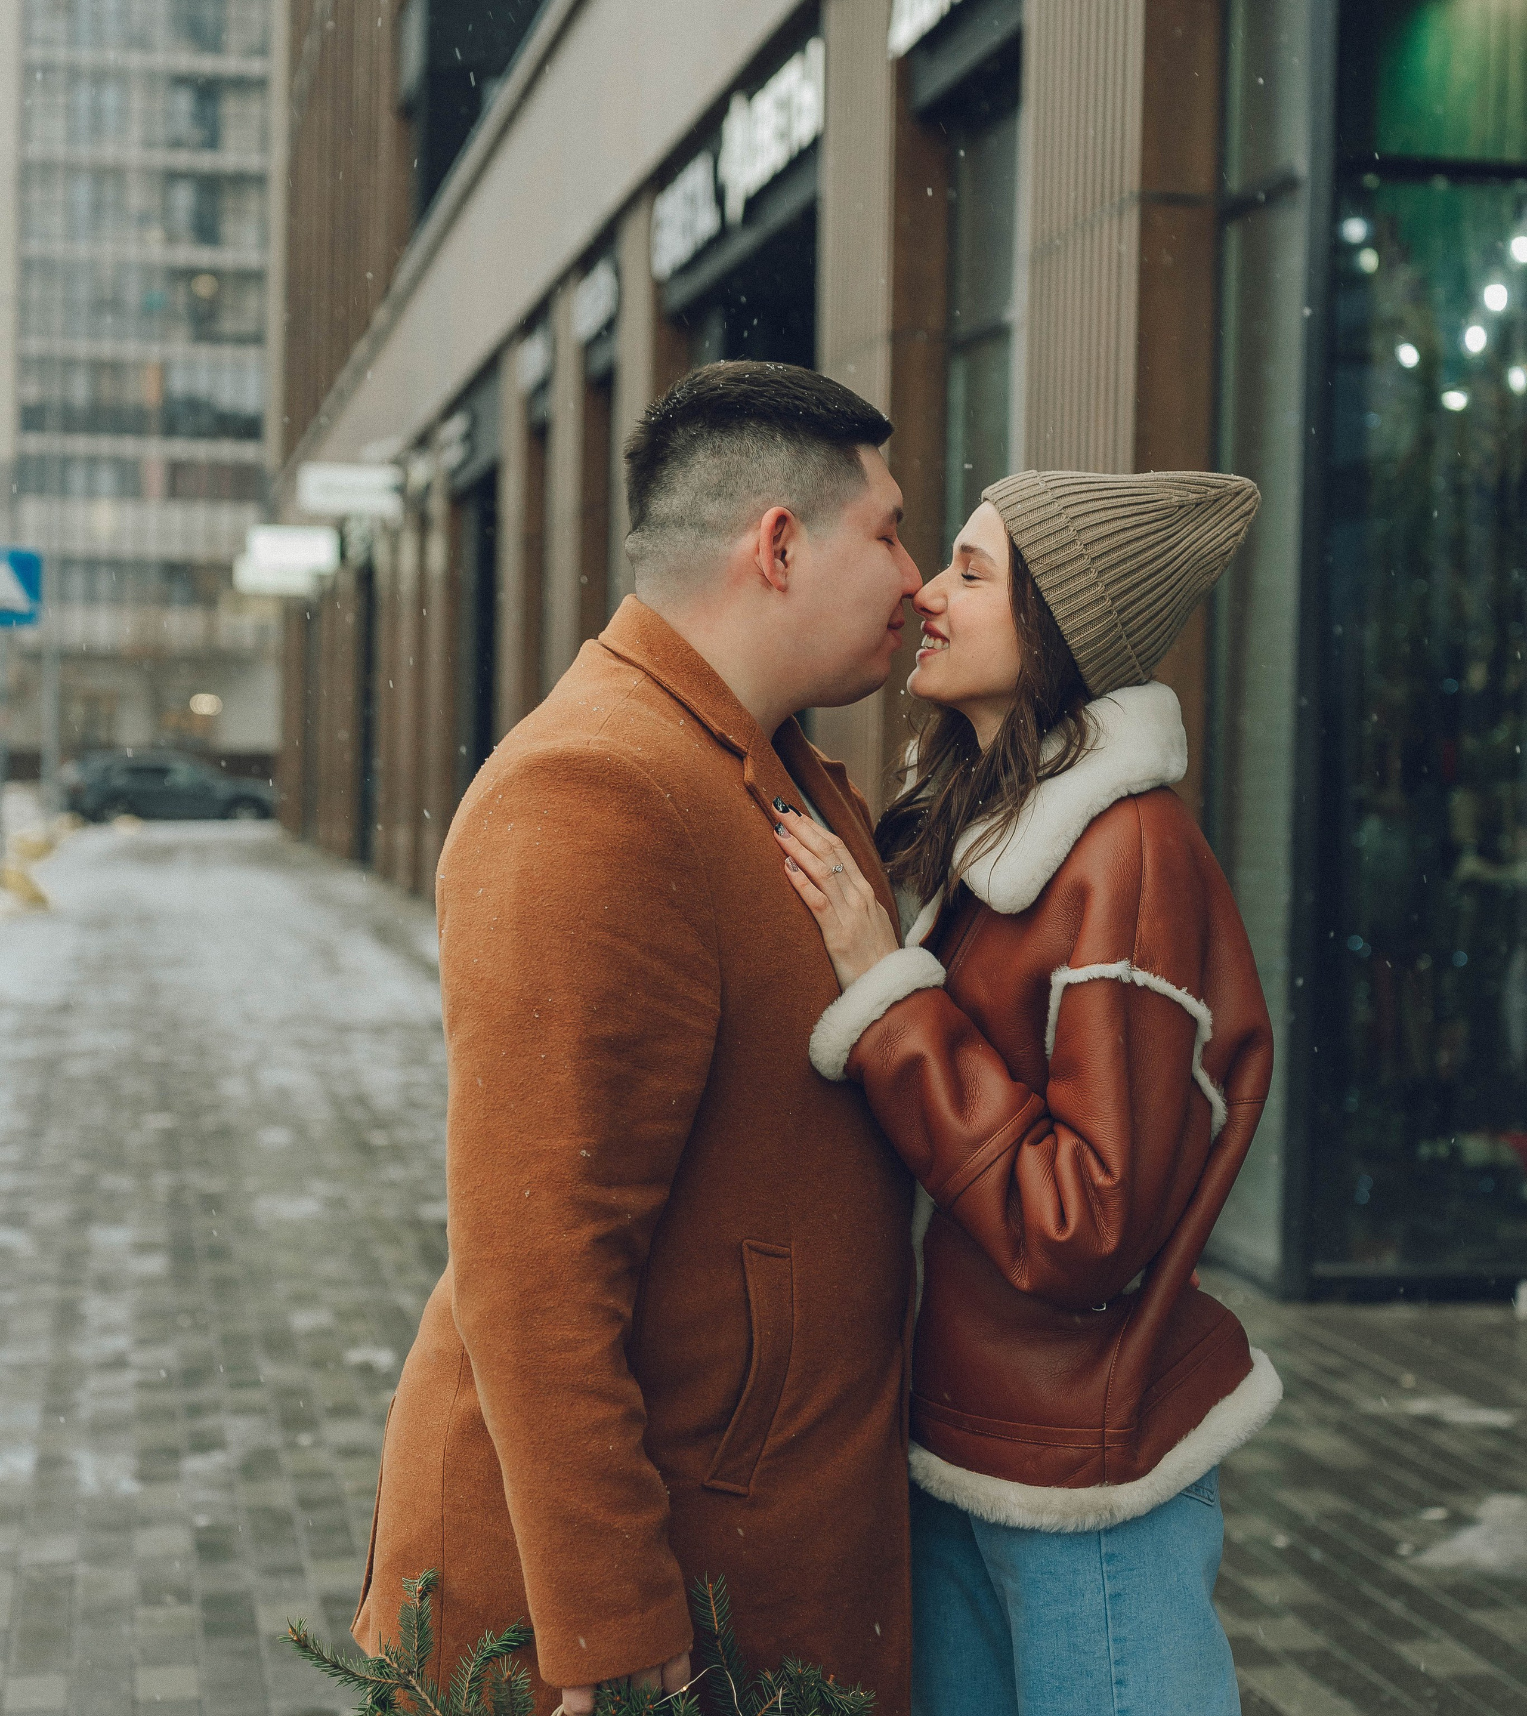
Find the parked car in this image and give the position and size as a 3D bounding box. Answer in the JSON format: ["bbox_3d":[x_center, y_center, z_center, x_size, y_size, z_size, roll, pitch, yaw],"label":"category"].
[{"bbox_3d":[-12.630,-1.540,73.900,4.600,1.480,1.820,1,2,-10],"label":"parked car"}]

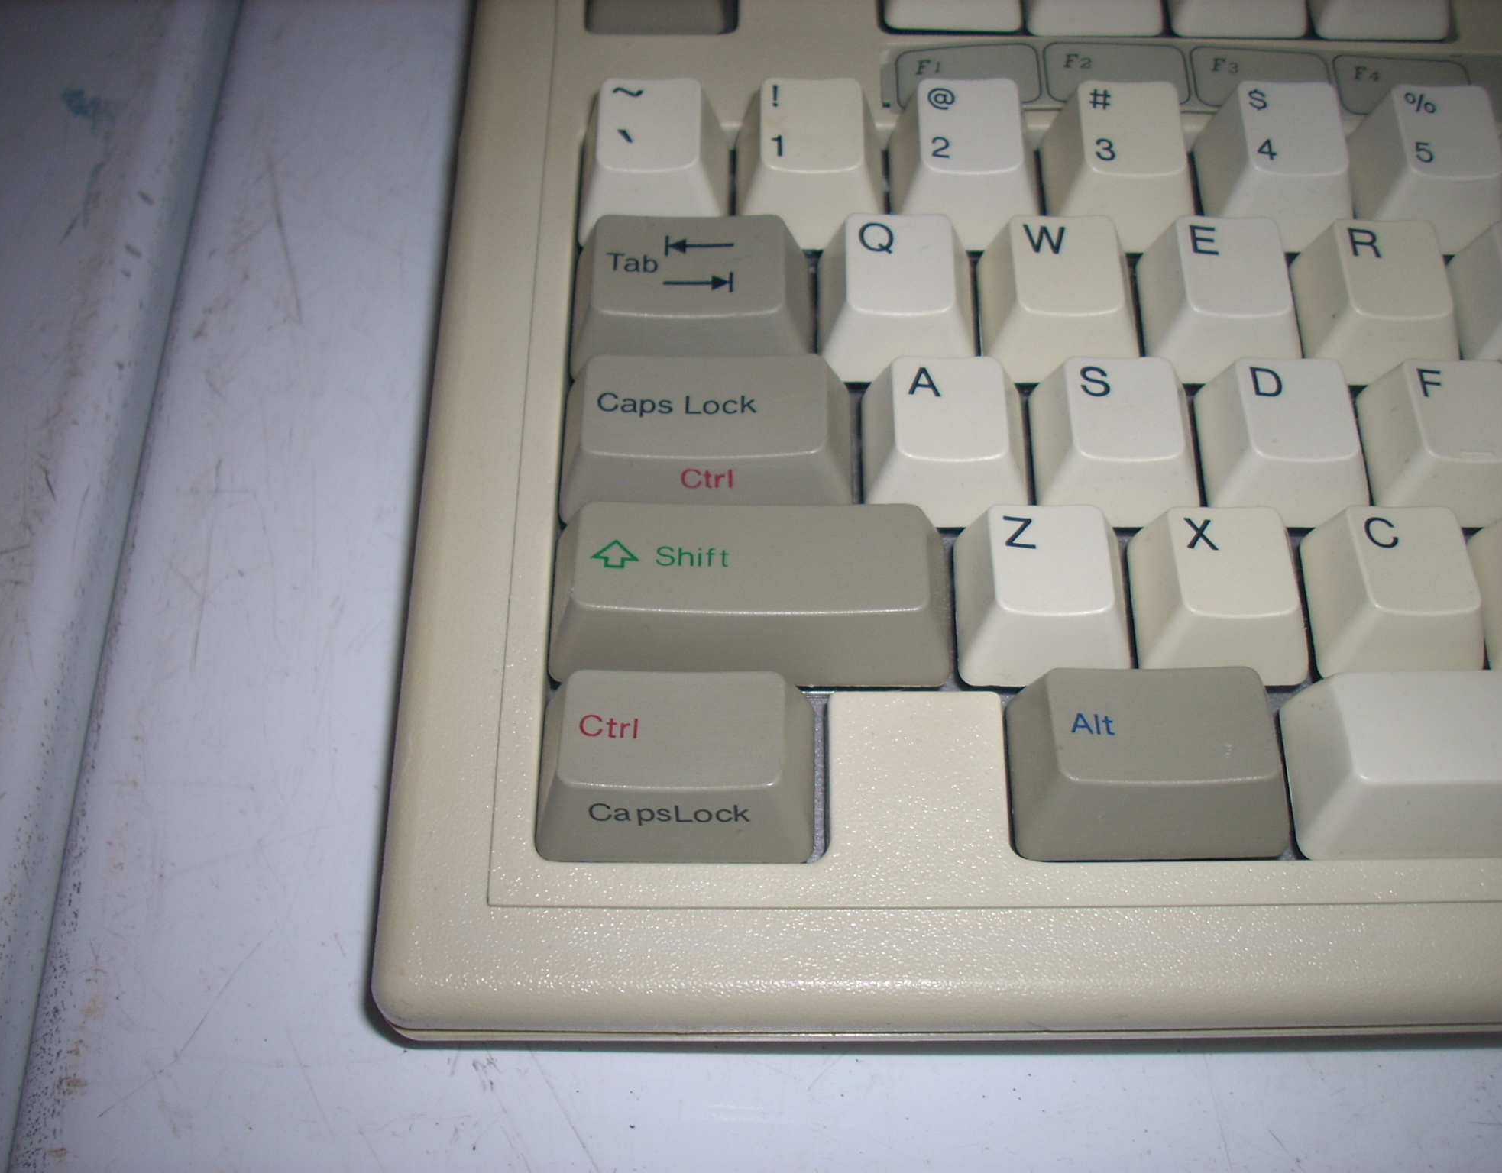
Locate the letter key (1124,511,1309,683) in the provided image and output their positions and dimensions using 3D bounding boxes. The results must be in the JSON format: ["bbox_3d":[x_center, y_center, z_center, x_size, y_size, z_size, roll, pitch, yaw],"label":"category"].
[{"bbox_3d":[0.050,0.000,0.177,0.018,0.010,0.018,0,63,0],"label":"letter key"}]

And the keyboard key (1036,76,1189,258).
[{"bbox_3d":[0.045,-0.050,0.198,0.018,0.012,0.018,0,63,1],"label":"keyboard key"}]

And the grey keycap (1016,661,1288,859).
[{"bbox_3d":[0.041,0.017,0.168,0.028,0.011,0.018,0,63,0],"label":"grey keycap"}]

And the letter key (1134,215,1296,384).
[{"bbox_3d":[0.054,-0.033,0.190,0.018,0.009,0.018,0,63,1],"label":"letter key"}]

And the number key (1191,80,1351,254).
[{"bbox_3d":[0.065,-0.051,0.201,0.018,0.011,0.018,0,63,0],"label":"number key"}]

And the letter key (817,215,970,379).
[{"bbox_3d":[0.017,-0.033,0.191,0.018,0.009,0.018,0,63,1],"label":"letter key"}]

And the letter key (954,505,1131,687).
[{"bbox_3d":[0.031,0.000,0.176,0.018,0.010,0.018,0,63,0],"label":"letter key"}]

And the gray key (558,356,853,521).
[{"bbox_3d":[-0.005,-0.017,0.183,0.032,0.009,0.018,0,63,1],"label":"gray key"}]

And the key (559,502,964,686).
[{"bbox_3d":[0.000,0.000,0.176,0.042,0.010,0.018,0,63,0],"label":"key"}]

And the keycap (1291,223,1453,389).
[{"bbox_3d":[0.074,-0.034,0.194,0.018,0.010,0.018,0,63,0],"label":"keycap"}]

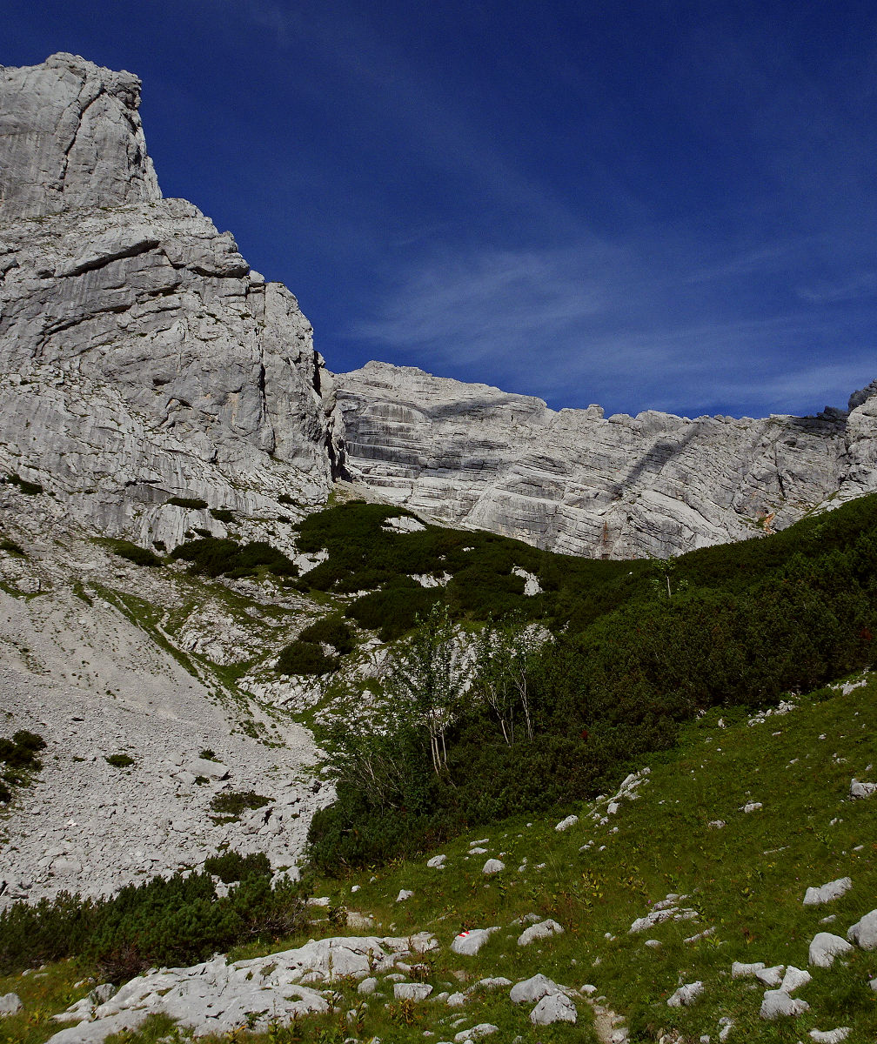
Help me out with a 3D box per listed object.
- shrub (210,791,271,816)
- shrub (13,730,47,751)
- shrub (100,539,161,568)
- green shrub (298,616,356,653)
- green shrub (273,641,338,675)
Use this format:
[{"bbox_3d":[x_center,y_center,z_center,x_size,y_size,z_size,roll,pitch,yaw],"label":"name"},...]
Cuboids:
[{"bbox_3d":[-7.383,10.486,36.000,2.240,0.650,1.700,1,-5,-11],"label":"shrub"},{"bbox_3d":[-18.217,9.714,43.000,1.390,0.850,1.300,2,-5,-23],"label":"shrub"},{"bbox_3d":[-27.423,2.810,86.000,5.420,2.100,3.600,1,-5,-18],"label":"shrub"},{"bbox_3d":[-7.738,7.851,67.000,3.990,2.100,3.200,1,-5,-7],"label":"green shrub"},{"bbox_3d":[-8.625,8.873,63.000,4.160,1.800,3.200,1,-5,-8],"label":"green shrub"}]

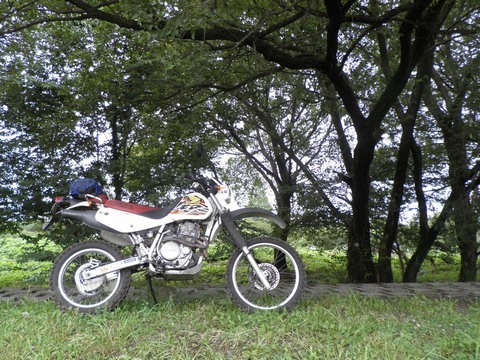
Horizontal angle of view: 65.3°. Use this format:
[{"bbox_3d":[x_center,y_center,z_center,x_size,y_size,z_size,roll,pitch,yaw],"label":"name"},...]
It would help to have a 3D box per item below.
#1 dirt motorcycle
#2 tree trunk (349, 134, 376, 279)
[{"bbox_3d":[-0.530,0.575,3.200,2.170,1.170,0.820,1,-23,-7],"label":"dirt motorcycle"},{"bbox_3d":[1.880,0.429,5.837,0.400,2.250,0.400,0,-10,0],"label":"tree trunk"}]

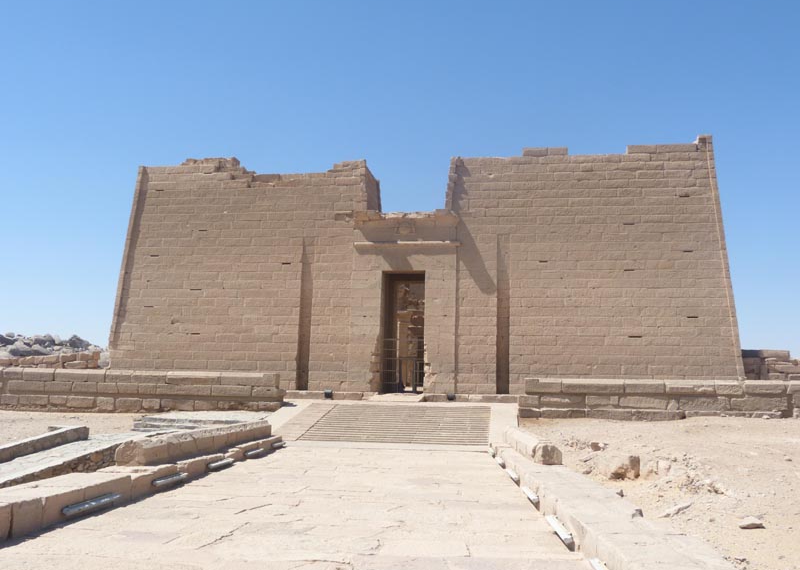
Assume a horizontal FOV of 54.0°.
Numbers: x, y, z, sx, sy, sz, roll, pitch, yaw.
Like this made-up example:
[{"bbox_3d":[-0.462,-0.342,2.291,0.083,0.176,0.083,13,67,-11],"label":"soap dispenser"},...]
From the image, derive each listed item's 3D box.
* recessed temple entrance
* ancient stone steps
[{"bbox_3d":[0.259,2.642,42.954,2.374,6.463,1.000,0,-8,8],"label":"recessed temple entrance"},{"bbox_3d":[0.116,4.646,26.568,5.819,1.017,5.826,0,-8,8],"label":"ancient stone steps"}]

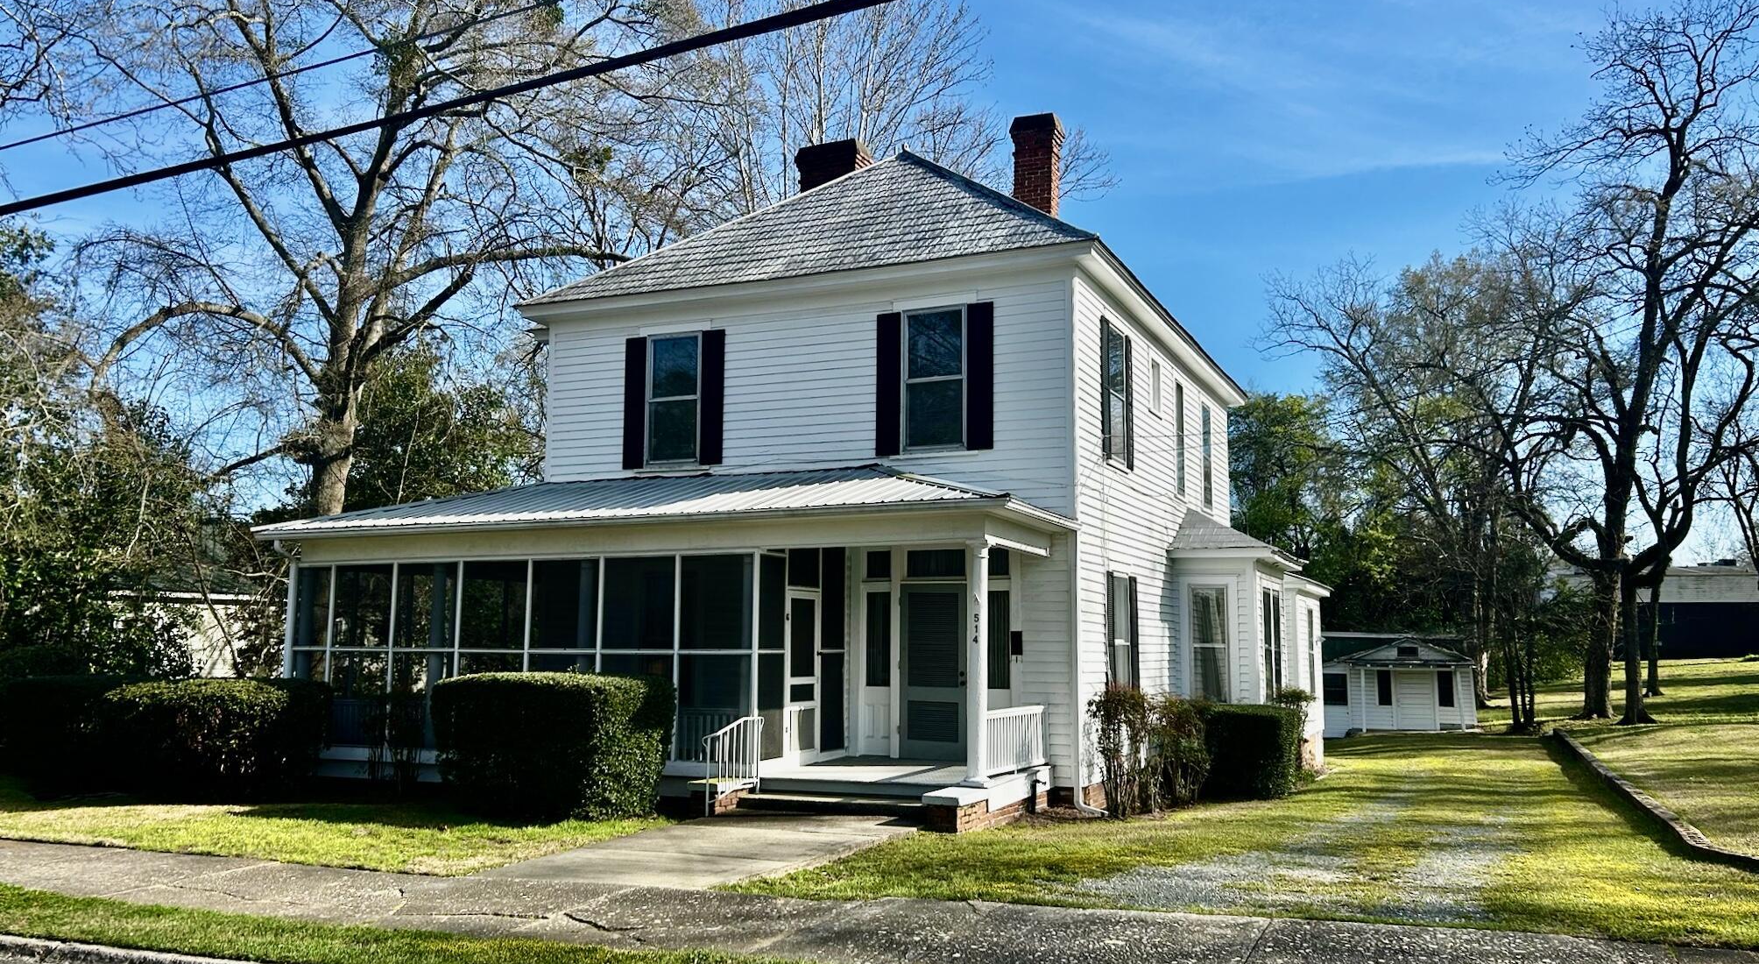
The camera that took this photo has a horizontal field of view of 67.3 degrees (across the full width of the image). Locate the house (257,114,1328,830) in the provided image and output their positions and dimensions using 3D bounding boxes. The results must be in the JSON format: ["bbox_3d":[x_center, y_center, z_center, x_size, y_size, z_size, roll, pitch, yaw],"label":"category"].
[{"bbox_3d":[0.454,-0.391,22.121,11.750,10.100,16.100,-3,-8,24],"label":"house"}]

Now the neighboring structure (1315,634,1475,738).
[{"bbox_3d":[17.512,6.972,46.065,6.000,3.330,5.300,-3,-8,24],"label":"neighboring structure"}]

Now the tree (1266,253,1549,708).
[{"bbox_3d":[22.448,-0.264,56.161,10.990,19.370,10.990,-3,-8,24],"label":"tree"}]

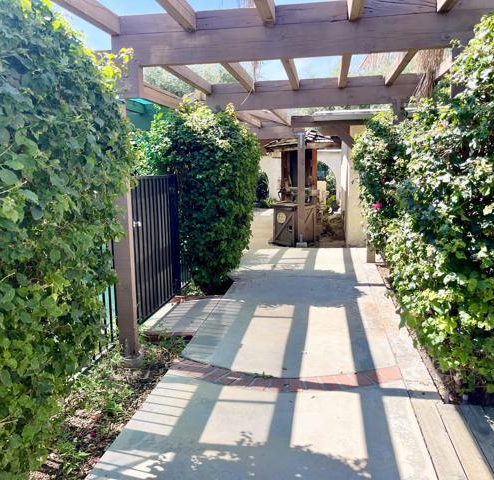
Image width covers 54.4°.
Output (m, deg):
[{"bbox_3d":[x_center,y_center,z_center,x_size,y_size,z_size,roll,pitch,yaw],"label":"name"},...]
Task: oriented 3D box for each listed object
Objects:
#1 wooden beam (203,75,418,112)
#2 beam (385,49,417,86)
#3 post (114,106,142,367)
[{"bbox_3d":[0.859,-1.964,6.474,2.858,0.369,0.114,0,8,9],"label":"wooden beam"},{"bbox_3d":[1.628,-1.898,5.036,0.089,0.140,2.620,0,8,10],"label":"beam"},{"bbox_3d":[-1.046,-0.047,4.066,0.143,2.185,0.095,0,8,10],"label":"post"}]

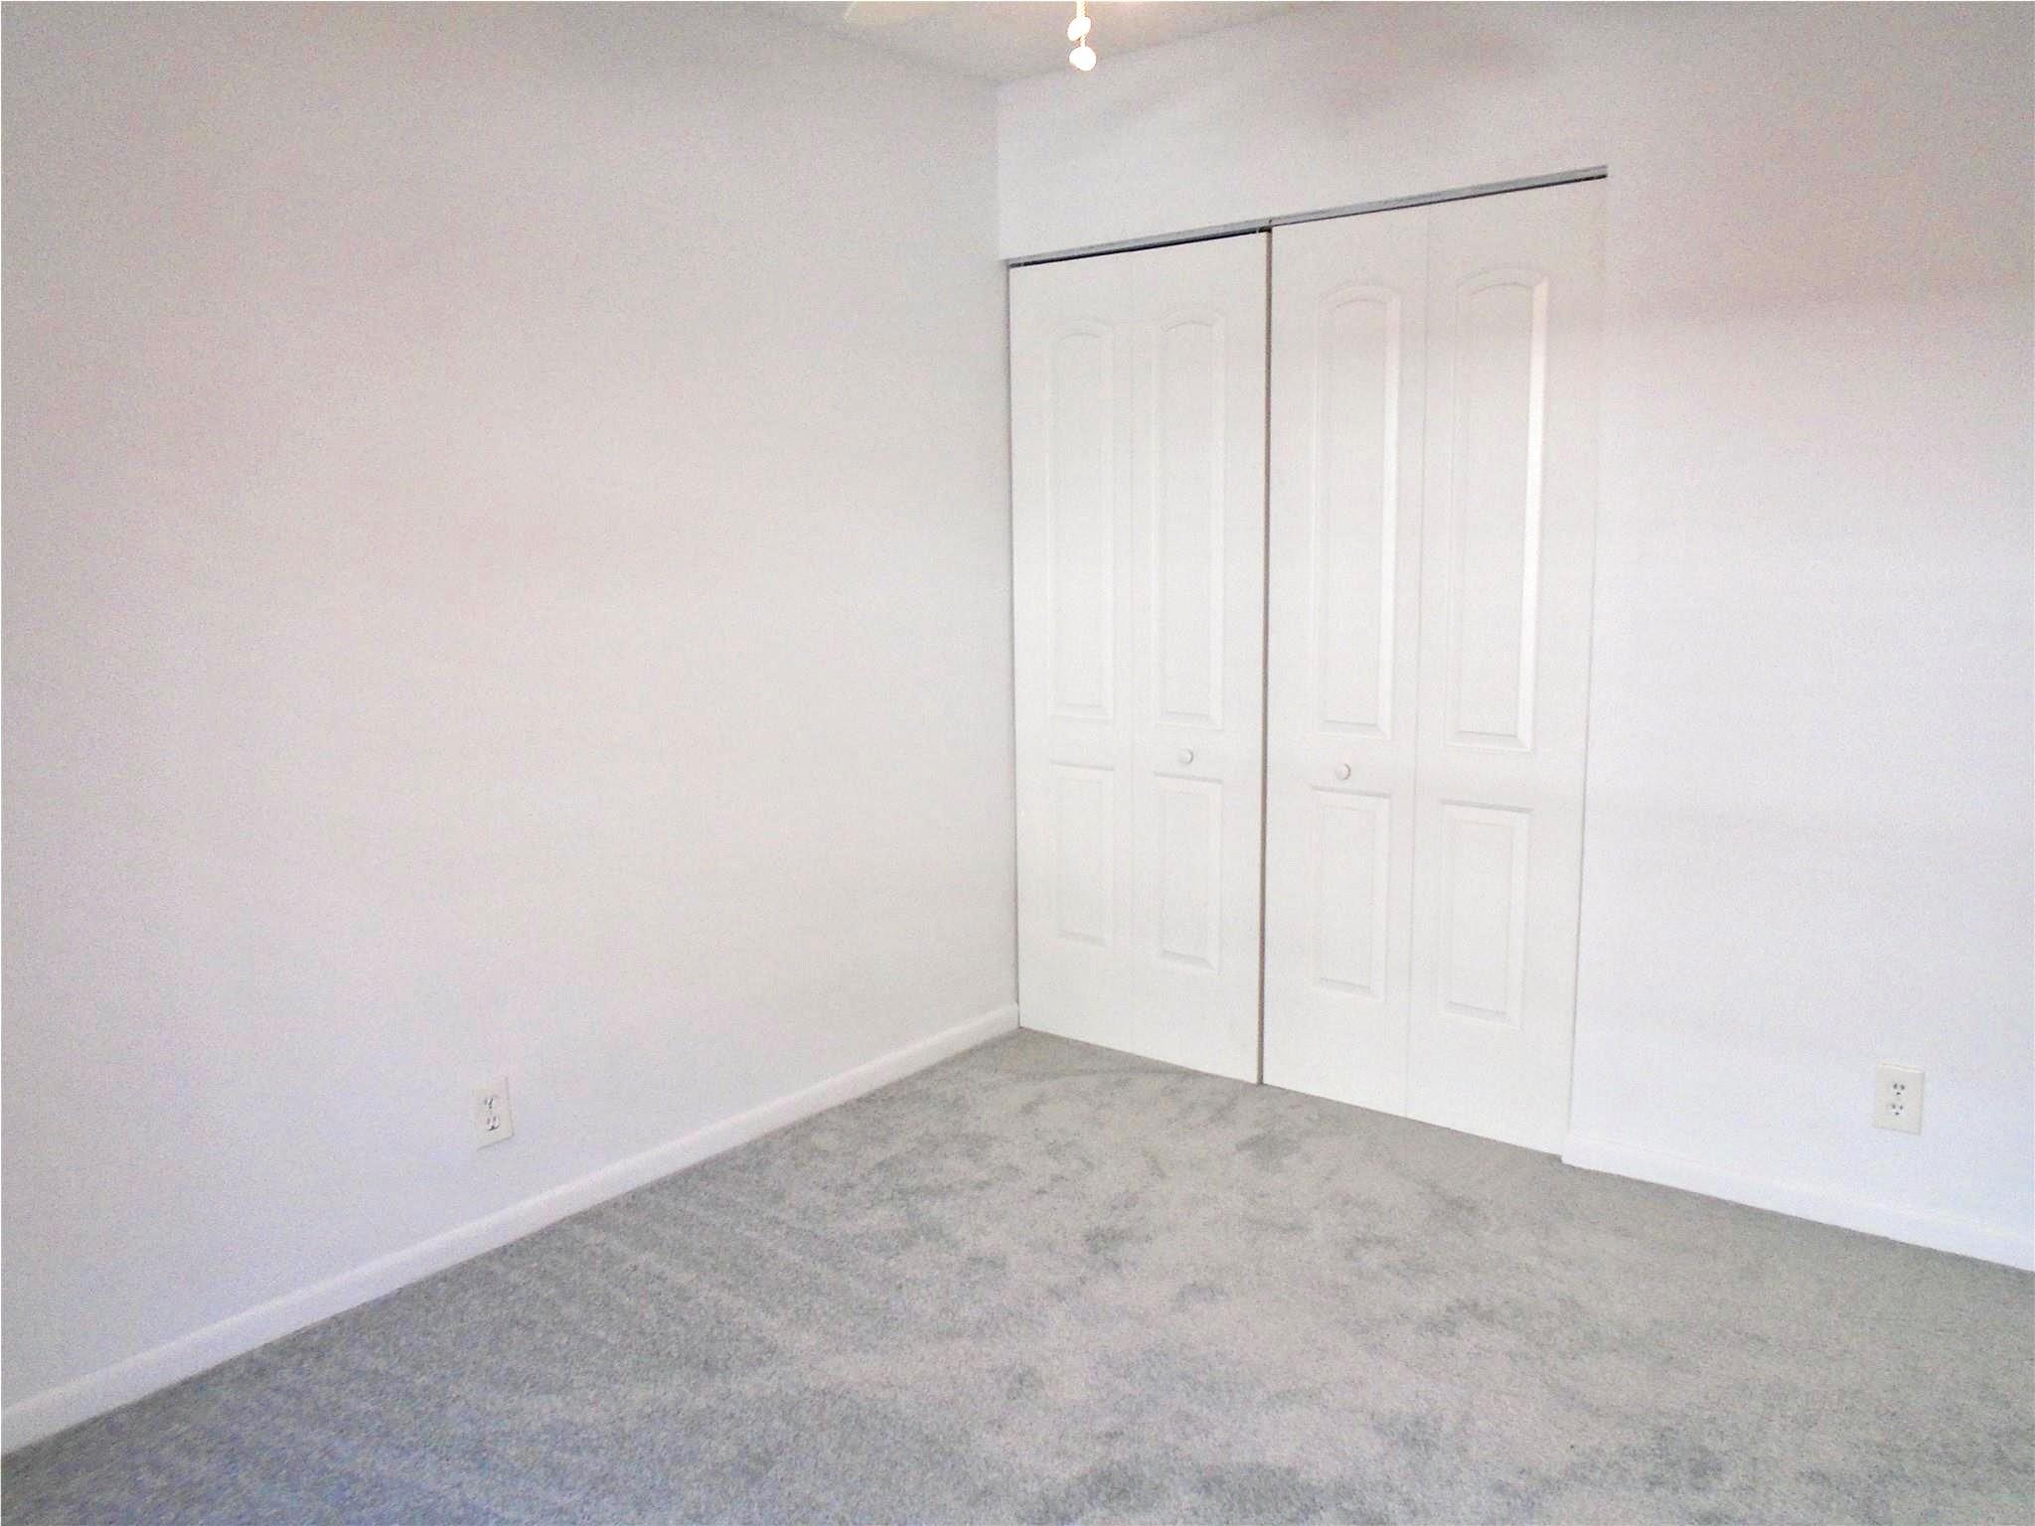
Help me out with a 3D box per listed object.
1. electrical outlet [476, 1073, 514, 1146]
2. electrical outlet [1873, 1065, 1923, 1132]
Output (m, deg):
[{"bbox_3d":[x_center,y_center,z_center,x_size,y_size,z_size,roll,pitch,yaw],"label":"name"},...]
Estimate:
[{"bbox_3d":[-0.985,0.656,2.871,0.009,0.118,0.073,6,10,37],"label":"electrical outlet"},{"bbox_3d":[1.631,0.622,2.829,0.073,0.118,0.009,6,10,37],"label":"electrical outlet"}]

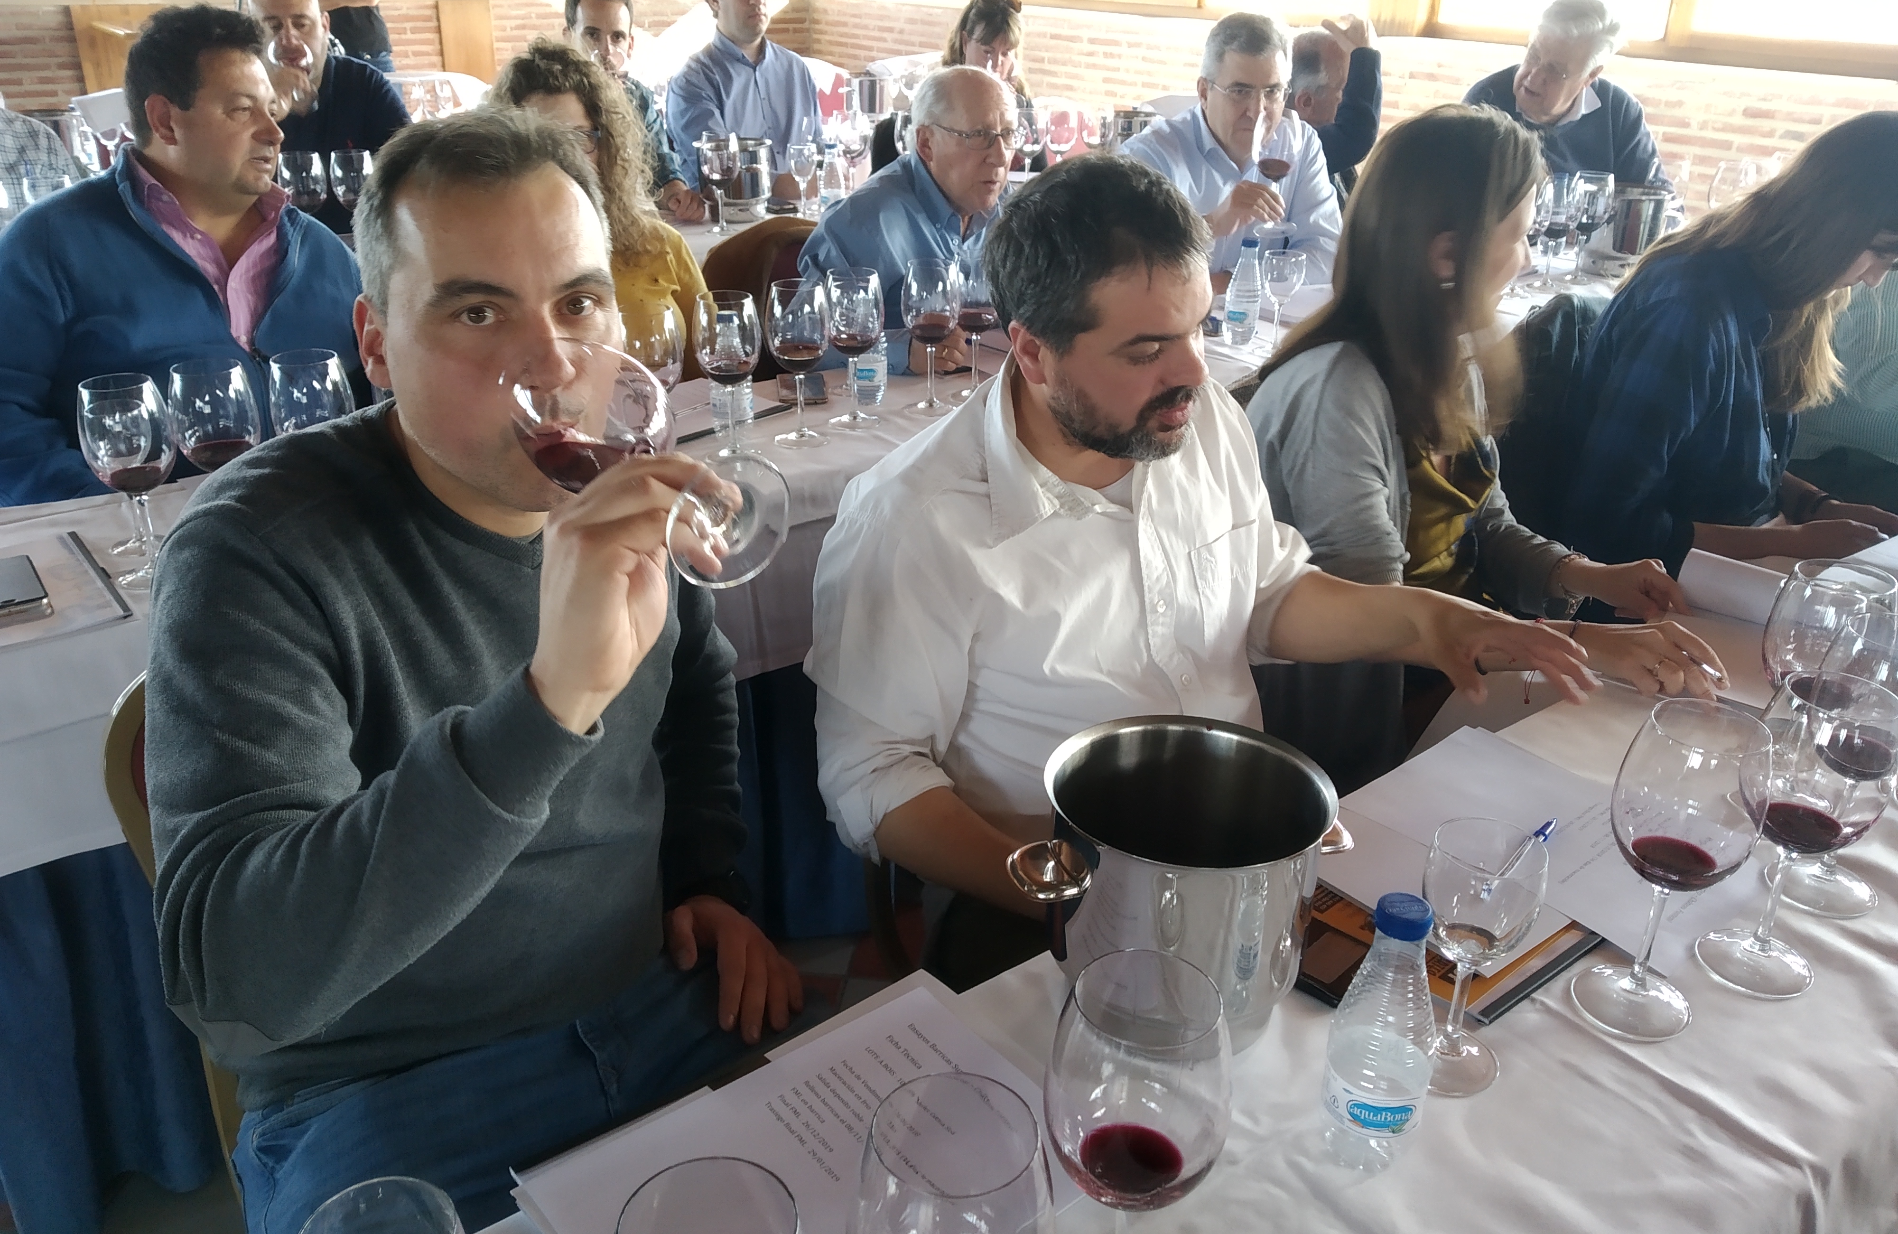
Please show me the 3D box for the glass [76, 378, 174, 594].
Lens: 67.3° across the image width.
[{"bbox_3d":[-0.869,-0.143,1.527,0.092,0.224,0.092,-13,29,-28],"label":"glass"}]

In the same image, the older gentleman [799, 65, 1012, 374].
[{"bbox_3d":[-0.085,-0.431,2.744,0.540,1.220,0.740,-20,33,-37],"label":"older gentleman"}]

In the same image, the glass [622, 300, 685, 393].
[{"bbox_3d":[-0.399,-0.300,1.914,0.091,0.228,0.091,1,26,0],"label":"glass"}]

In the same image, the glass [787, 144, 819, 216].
[{"bbox_3d":[-0.362,-1.078,3.536,0.076,0.168,0.076,-1,26,-5],"label":"glass"}]

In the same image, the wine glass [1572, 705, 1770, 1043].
[{"bbox_3d":[0.482,0.170,0.953,0.088,0.224,0.088,1,26,0],"label":"wine glass"}]

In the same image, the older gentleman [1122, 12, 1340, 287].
[{"bbox_3d":[0.540,-0.637,3.151,0.520,1.300,0.700,-12,29,-25],"label":"older gentleman"}]

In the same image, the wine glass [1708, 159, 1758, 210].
[{"bbox_3d":[1.807,-0.935,3.315,0.088,0.224,0.088,1,26,0],"label":"wine glass"}]

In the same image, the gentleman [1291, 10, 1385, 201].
[{"bbox_3d":[1.091,-0.902,3.761,0.660,1.280,0.540,14,29,25],"label":"gentleman"}]

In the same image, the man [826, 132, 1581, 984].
[{"bbox_3d":[0.264,0.252,1.285,0.660,1.260,0.800,-17,31,-33],"label":"man"}]

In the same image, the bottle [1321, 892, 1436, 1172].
[{"bbox_3d":[0.258,0.243,0.844,0.065,0.171,0.065,11,27,20],"label":"bottle"}]

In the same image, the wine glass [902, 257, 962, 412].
[{"bbox_3d":[-0.027,-0.426,2.170,0.088,0.224,0.088,1,26,0],"label":"wine glass"}]

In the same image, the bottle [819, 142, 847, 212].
[{"bbox_3d":[-0.295,-1.101,3.612,0.061,0.181,0.061,1,26,0],"label":"bottle"}]

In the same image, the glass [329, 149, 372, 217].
[{"bbox_3d":[-1.265,-0.877,3.055,0.091,0.228,0.091,1,26,0],"label":"glass"}]

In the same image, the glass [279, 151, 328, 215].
[{"bbox_3d":[-1.359,-0.863,3.022,0.091,0.228,0.091,1,26,0],"label":"glass"}]

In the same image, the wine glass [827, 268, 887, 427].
[{"bbox_3d":[-0.141,-0.399,2.133,0.091,0.228,0.091,1,26,0],"label":"wine glass"}]

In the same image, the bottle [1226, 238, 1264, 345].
[{"bbox_3d":[0.542,-0.593,2.610,0.061,0.181,0.061,1,26,0],"label":"bottle"}]

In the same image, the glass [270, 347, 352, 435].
[{"bbox_3d":[-0.715,-0.186,1.623,0.092,0.224,0.092,-10,28,-22],"label":"glass"}]

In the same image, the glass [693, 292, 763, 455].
[{"bbox_3d":[-0.297,-0.321,1.930,0.092,0.224,0.092,-3,26,-8],"label":"glass"}]

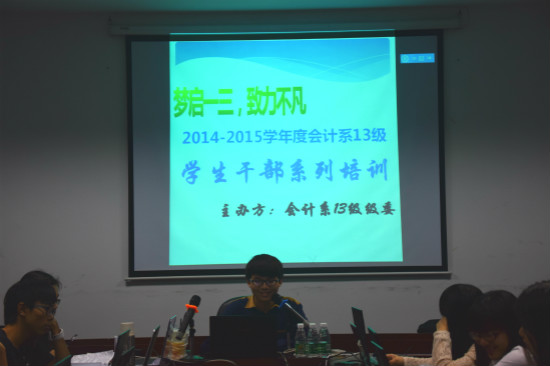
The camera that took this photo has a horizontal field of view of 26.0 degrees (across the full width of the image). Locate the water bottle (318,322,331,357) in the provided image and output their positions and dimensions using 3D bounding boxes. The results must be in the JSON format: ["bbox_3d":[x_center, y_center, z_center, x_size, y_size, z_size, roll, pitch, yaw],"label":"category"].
[{"bbox_3d":[0.249,0.798,6.050,0.058,0.171,0.058,-1,-1,0],"label":"water bottle"}]

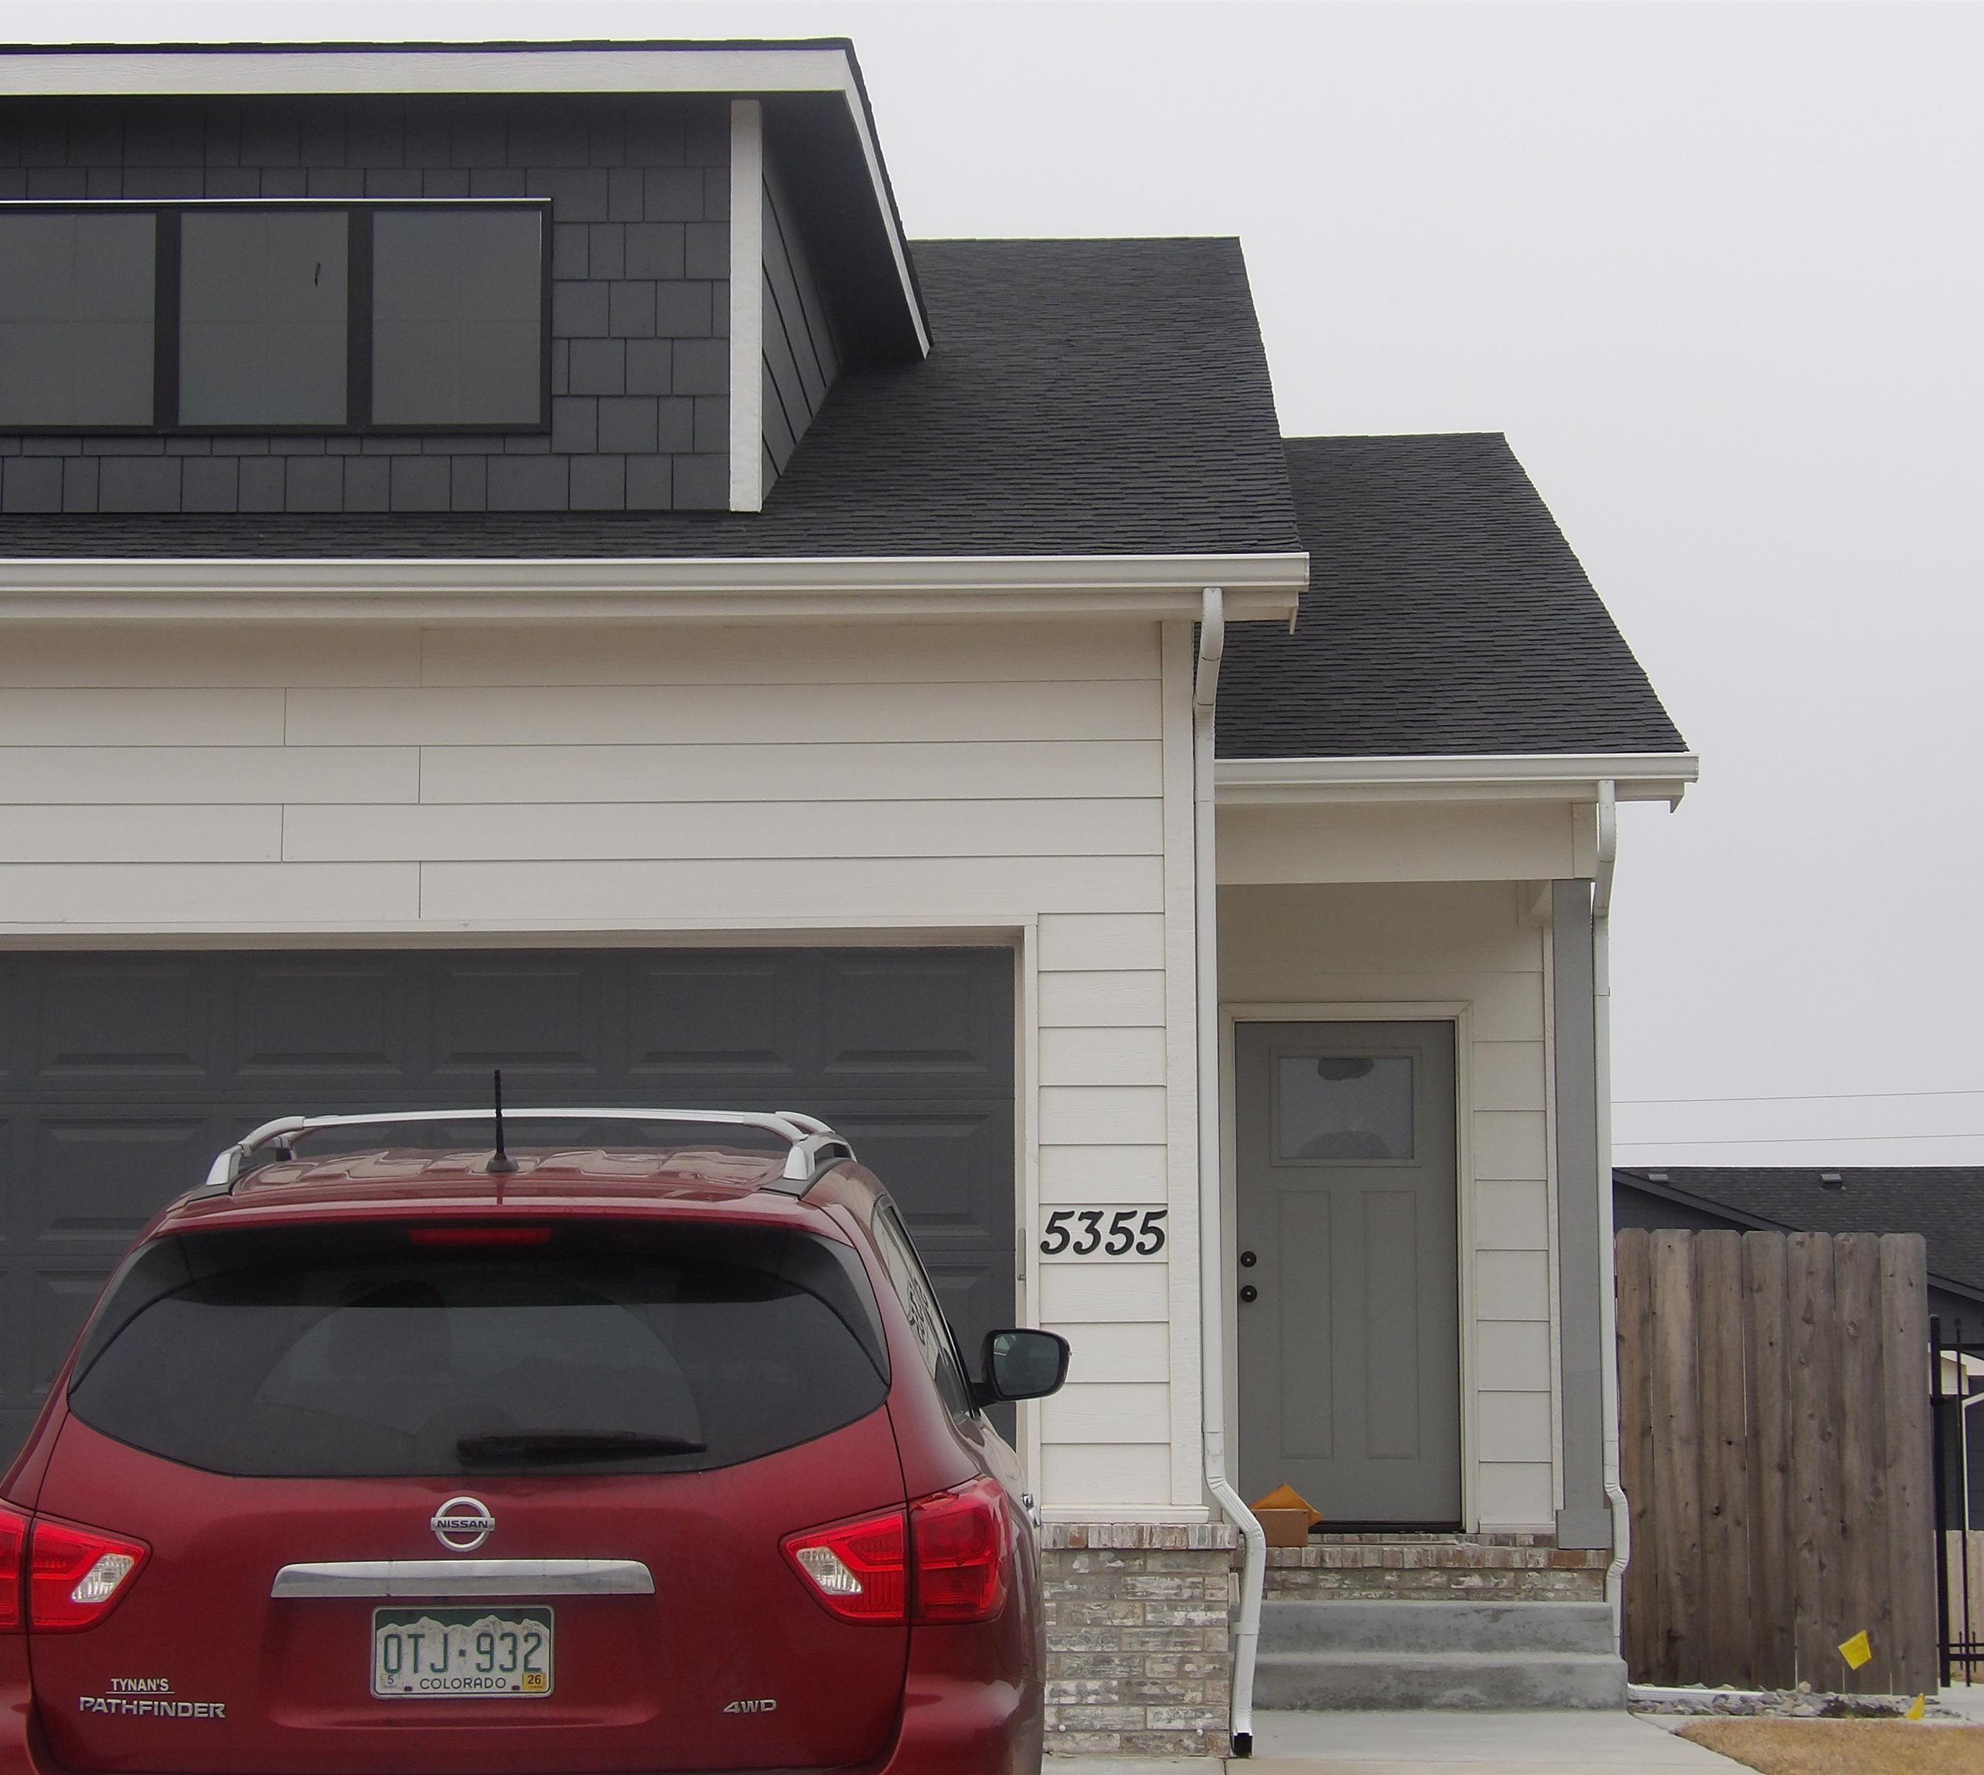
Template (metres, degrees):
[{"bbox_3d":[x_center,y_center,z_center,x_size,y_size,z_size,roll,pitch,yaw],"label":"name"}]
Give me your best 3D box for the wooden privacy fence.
[{"bbox_3d":[3.123,2.312,19.965,1.380,1.855,0.080,-1,-6,6],"label":"wooden privacy fence"}]

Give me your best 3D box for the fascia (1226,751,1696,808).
[{"bbox_3d":[1.615,-0.382,17.582,1.800,0.186,0.140,0,-6,0],"label":"fascia"}]

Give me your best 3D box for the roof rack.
[{"bbox_3d":[-0.887,0.521,9.955,1.200,0.165,1.800,0,-2,0],"label":"roof rack"}]

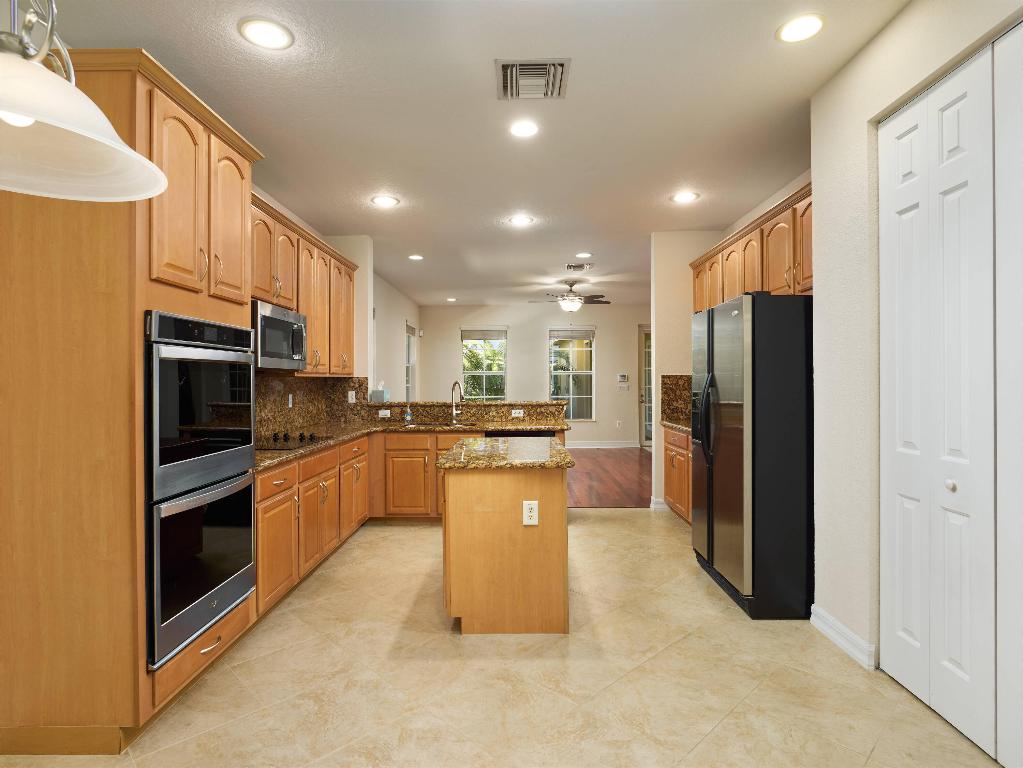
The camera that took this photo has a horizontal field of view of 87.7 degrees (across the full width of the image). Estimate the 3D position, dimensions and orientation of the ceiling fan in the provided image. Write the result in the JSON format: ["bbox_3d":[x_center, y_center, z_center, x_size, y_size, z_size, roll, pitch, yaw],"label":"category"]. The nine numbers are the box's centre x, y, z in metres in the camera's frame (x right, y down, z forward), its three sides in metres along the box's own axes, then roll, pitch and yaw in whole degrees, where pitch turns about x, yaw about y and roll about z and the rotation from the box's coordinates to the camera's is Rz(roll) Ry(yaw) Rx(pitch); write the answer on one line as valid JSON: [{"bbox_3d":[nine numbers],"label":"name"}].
[{"bbox_3d":[0.898,-1.305,8.024,1.280,0.480,1.280,0,0,1],"label":"ceiling fan"}]

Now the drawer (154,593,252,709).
[{"bbox_3d":[-1.555,1.125,2.331,0.530,0.150,0.710,0,0,0],"label":"drawer"}]

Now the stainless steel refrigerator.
[{"bbox_3d":[1.646,0.393,3.318,0.815,1.780,0.865,0,0,1],"label":"stainless steel refrigerator"}]

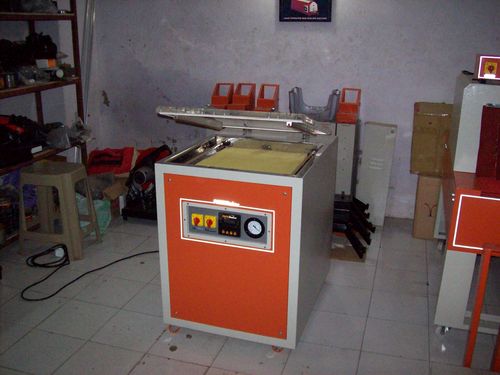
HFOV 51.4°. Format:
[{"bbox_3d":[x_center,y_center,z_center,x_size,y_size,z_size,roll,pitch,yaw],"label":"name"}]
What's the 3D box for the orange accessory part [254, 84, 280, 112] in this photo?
[{"bbox_3d":[0.125,-0.578,3.527,0.130,0.215,0.150,5,18,16],"label":"orange accessory part"}]

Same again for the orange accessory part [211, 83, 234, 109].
[{"bbox_3d":[-0.194,-0.608,3.619,0.130,0.215,0.150,5,18,16],"label":"orange accessory part"}]

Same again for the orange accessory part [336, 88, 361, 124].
[{"bbox_3d":[0.650,-0.528,3.375,0.130,0.215,0.150,5,18,16],"label":"orange accessory part"}]

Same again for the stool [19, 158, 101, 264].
[{"bbox_3d":[-1.215,0.137,3.258,0.385,0.530,0.340,3,17,8],"label":"stool"}]

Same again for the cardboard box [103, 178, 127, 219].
[{"bbox_3d":[-1.076,0.065,3.935,0.200,0.270,0.200,5,18,16],"label":"cardboard box"}]

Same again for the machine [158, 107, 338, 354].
[{"bbox_3d":[0.033,0.102,2.492,0.617,1.060,0.809,6,18,17],"label":"machine"}]

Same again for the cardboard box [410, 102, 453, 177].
[{"bbox_3d":[1.248,-0.315,3.442,0.300,0.410,0.370,5,18,16],"label":"cardboard box"}]

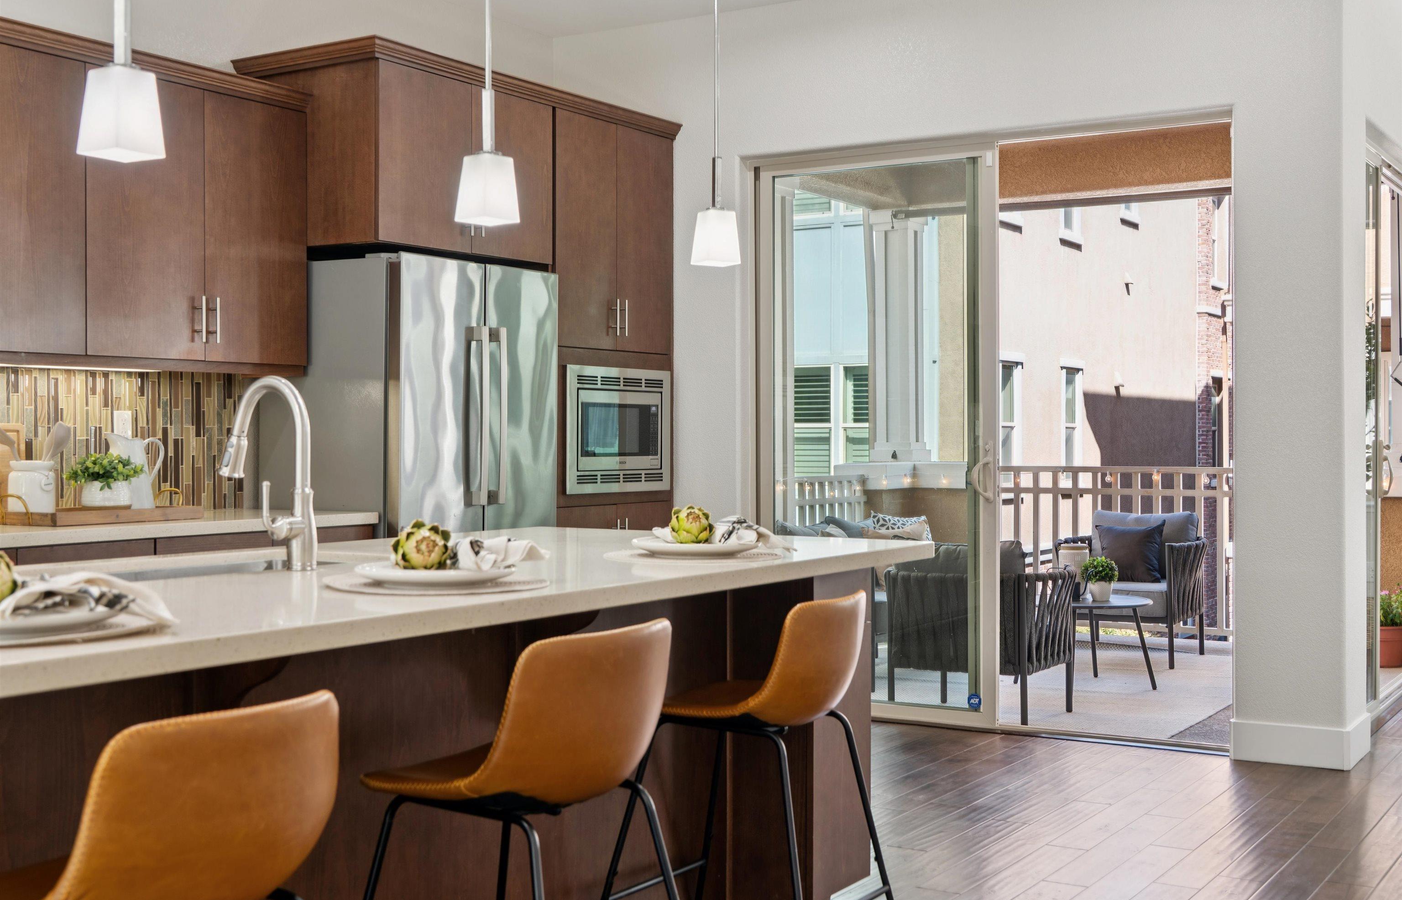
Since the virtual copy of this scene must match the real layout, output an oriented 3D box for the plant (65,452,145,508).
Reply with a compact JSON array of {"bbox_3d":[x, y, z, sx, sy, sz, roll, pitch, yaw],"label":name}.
[{"bbox_3d":[-1.883,0.105,4.926,0.220,0.197,0.248,0,1,33],"label":"plant"}]

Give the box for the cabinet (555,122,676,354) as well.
[{"bbox_3d":[-0.628,-0.891,6.730,0.675,0.952,0.823,0,1,33],"label":"cabinet"}]

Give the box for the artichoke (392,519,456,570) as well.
[{"bbox_3d":[-0.525,0.178,2.950,0.117,0.095,0.117,0,1,0],"label":"artichoke"}]

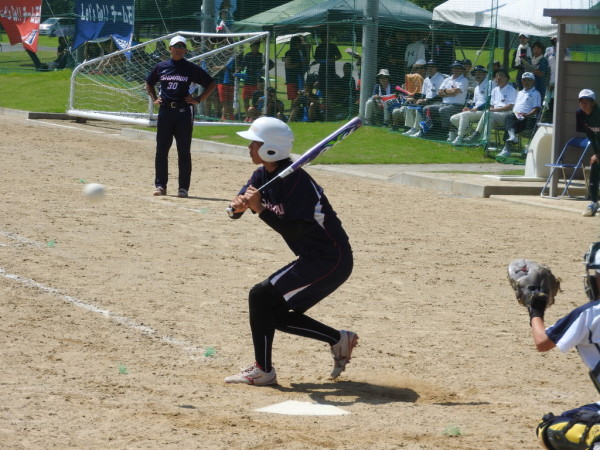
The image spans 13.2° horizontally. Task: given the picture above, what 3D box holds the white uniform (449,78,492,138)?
[{"bbox_3d":[2.787,-1.904,42.500,0.640,0.950,0.460,0,5,-26],"label":"white uniform"}]

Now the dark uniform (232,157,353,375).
[{"bbox_3d":[-0.039,0.217,13.600,0.550,1.080,0.460,0,5,-25],"label":"dark uniform"}]

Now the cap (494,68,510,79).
[{"bbox_3d":[3.271,-2.447,42.000,0.240,0.140,0.180,-1,5,-40],"label":"cap"}]

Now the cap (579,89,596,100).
[{"bbox_3d":[3.096,-1.405,28.000,0.170,0.130,0.220,5,5,30],"label":"cap"}]

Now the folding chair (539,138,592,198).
[{"bbox_3d":[3.247,-0.703,31.800,0.460,0.730,0.460,0,5,-25],"label":"folding chair"}]

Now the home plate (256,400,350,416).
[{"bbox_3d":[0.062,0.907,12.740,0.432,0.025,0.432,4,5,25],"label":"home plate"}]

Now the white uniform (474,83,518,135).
[{"bbox_3d":[3.174,-1.882,42.000,0.640,0.860,0.480,0,5,-26],"label":"white uniform"}]

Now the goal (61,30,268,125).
[{"bbox_3d":[-2.855,-3.143,55.400,2.600,1.900,4.400,0,5,-26],"label":"goal"}]

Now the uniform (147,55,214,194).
[{"bbox_3d":[-1.339,-1.106,28.900,0.700,1.480,0.320,3,4,5],"label":"uniform"}]

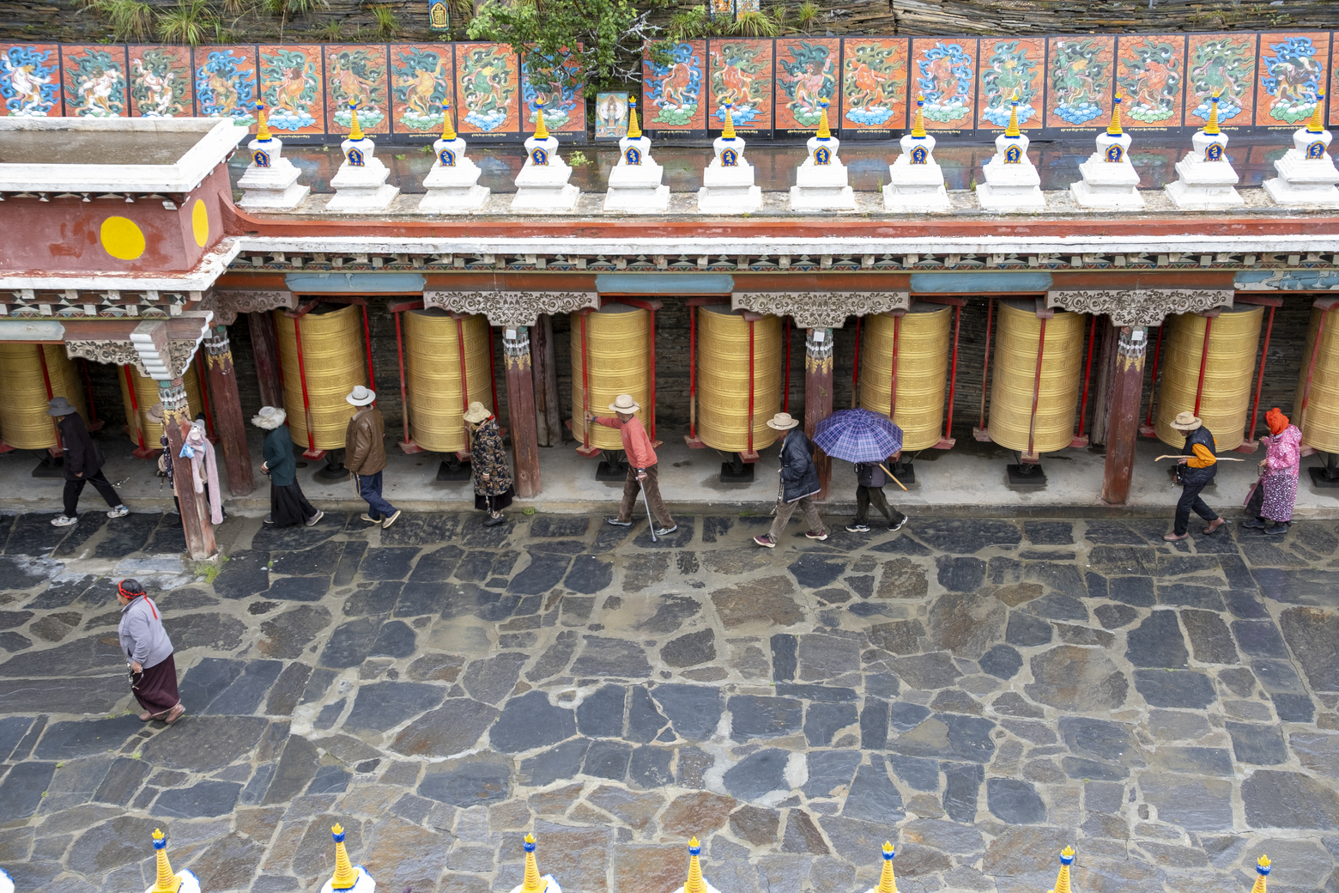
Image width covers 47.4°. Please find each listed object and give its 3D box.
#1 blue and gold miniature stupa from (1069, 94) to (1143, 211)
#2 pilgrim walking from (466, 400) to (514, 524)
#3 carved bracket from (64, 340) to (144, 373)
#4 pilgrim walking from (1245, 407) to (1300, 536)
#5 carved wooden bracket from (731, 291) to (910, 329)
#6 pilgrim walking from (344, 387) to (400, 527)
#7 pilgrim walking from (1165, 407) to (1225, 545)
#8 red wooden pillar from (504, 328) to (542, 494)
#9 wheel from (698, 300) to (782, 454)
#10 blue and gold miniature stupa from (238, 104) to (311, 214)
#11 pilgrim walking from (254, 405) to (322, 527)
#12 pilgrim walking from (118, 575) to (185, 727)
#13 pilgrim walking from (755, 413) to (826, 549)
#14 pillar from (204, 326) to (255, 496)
[{"bbox_3d":[4.775,-3.227,16.436,0.680,1.160,0.710,0,25,4],"label":"blue and gold miniature stupa"},{"bbox_3d":[-2.086,0.206,17.723,0.472,1.550,0.550,0,26,2],"label":"pilgrim walking"},{"bbox_3d":[-5.661,-0.943,15.657,0.970,0.395,0.200,0,27,4],"label":"carved bracket"},{"bbox_3d":[6.688,0.269,16.860,0.554,1.523,0.490,0,25,4],"label":"pilgrim walking"},{"bbox_3d":[1.620,-1.510,16.378,1.870,0.395,0.210,0,27,4],"label":"carved wooden bracket"},{"bbox_3d":[-3.474,0.124,17.708,0.537,1.750,0.550,5,26,11],"label":"pilgrim walking"},{"bbox_3d":[5.987,0.316,17.180,0.680,1.560,0.520,-2,25,0],"label":"pilgrim walking"},{"bbox_3d":[-1.748,-0.441,18.102,0.310,2.201,0.310,0,25,2],"label":"red wooden pillar"},{"bbox_3d":[0.824,-0.893,17.822,0.969,1.690,0.969,0,25,4],"label":"wheel"},{"bbox_3d":[-4.517,-3.314,17.095,0.700,1.139,0.680,0,26,2],"label":"blue and gold miniature stupa"},{"bbox_3d":[-4.488,0.223,17.799,0.664,1.520,0.520,2,26,7],"label":"pilgrim walking"},{"bbox_3d":[-4.907,1.924,14.366,0.520,1.548,0.460,0,25,2],"label":"pilgrim walking"},{"bbox_3d":[1.382,0.367,17.354,0.800,1.608,0.550,0,25,2],"label":"pilgrim walking"},{"bbox_3d":[-5.260,-0.476,18.346,0.310,2.220,0.310,0,25,4],"label":"pillar"}]

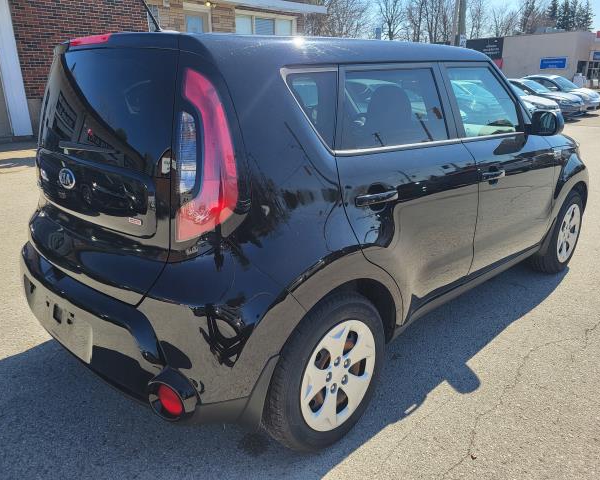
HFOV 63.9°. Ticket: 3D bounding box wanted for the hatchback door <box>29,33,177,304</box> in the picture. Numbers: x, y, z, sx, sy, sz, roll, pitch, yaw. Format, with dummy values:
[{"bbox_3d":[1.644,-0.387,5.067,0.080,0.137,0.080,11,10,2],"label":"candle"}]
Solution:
[{"bbox_3d":[-0.819,-0.329,1.896,0.380,0.900,1.280,-17,23,-42],"label":"hatchback door"}]

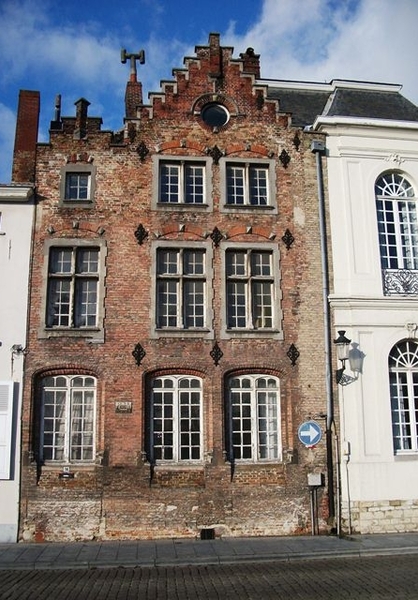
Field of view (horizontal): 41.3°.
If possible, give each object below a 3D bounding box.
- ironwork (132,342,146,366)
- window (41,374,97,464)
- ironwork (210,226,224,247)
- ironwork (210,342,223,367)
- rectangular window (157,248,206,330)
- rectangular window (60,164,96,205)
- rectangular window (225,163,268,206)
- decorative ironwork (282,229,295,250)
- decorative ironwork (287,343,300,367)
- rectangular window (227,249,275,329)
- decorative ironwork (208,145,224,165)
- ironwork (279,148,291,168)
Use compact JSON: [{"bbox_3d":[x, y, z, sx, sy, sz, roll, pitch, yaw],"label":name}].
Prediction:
[{"bbox_3d":[-1.616,1.278,12.910,0.323,0.541,0.060,1,-11,-5],"label":"ironwork"},{"bbox_3d":[-3.192,2.713,12.724,1.177,1.987,0.130,1,-11,-5],"label":"window"},{"bbox_3d":[0.204,-1.575,13.995,0.343,0.538,0.060,1,-11,-7],"label":"ironwork"},{"bbox_3d":[0.182,1.322,13.458,0.286,0.575,0.060,1,-10,-4],"label":"ironwork"},{"bbox_3d":[-0.687,-0.275,13.768,1.236,2.021,0.160,1,-11,-7],"label":"rectangular window"},{"bbox_3d":[-3.199,-2.797,13.625,0.820,1.060,0.160,1,-11,-5],"label":"rectangular window"},{"bbox_3d":[1.001,-2.994,14.522,1.126,1.219,0.160,1,-11,-7],"label":"rectangular window"},{"bbox_3d":[1.973,-1.491,13.774,0.305,0.559,0.060,1,-11,-5],"label":"decorative ironwork"},{"bbox_3d":[2.014,1.311,13.241,0.332,0.555,0.060,1,-11,-5],"label":"decorative ironwork"},{"bbox_3d":[1.033,-0.242,13.928,1.169,1.998,0.160,1,-10,-4],"label":"rectangular window"},{"bbox_3d":[0.193,-3.653,14.022,0.393,0.541,0.060,1,-11,-5],"label":"decorative ironwork"},{"bbox_3d":[1.935,-3.596,14.173,0.312,0.546,0.060,1,-11,-5],"label":"ironwork"}]

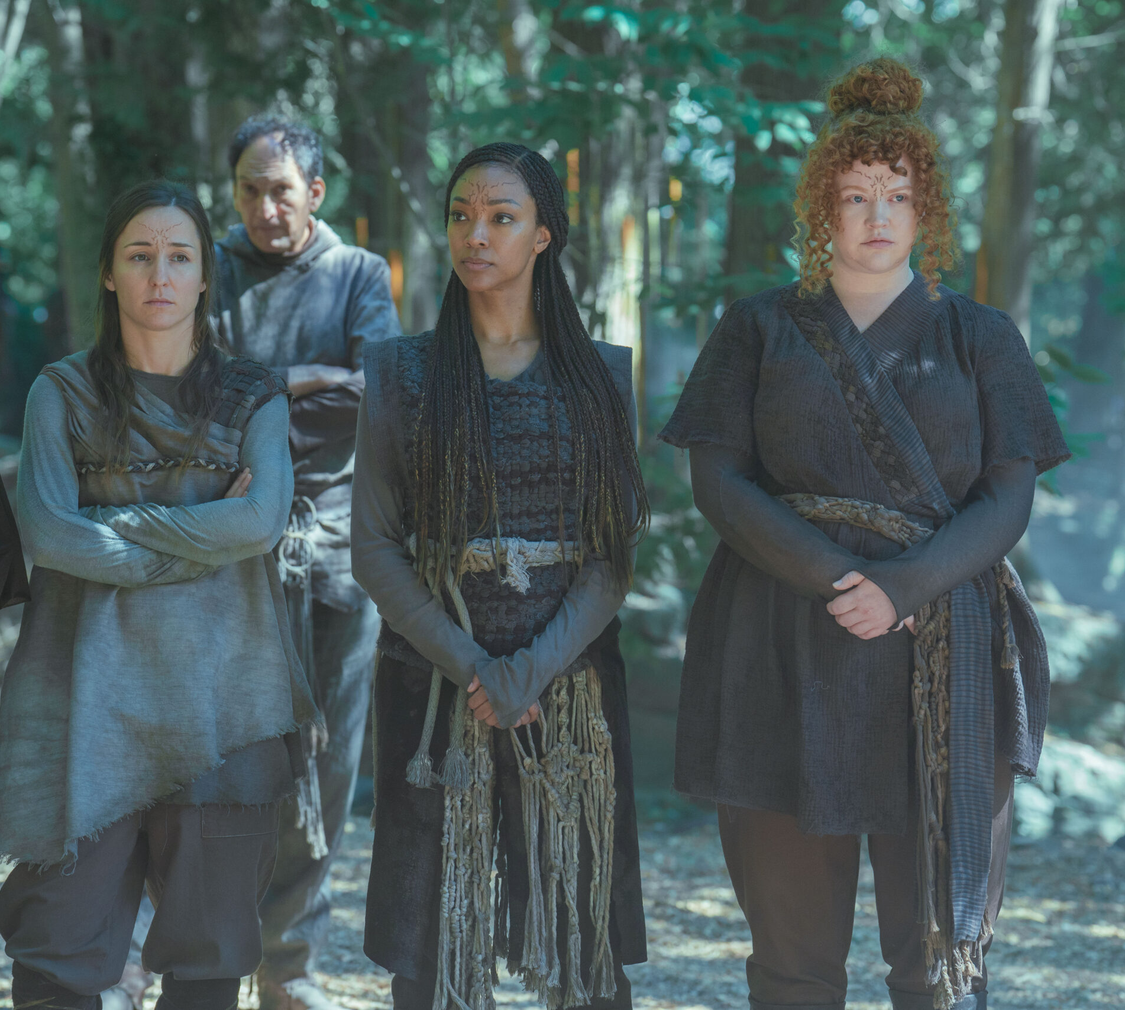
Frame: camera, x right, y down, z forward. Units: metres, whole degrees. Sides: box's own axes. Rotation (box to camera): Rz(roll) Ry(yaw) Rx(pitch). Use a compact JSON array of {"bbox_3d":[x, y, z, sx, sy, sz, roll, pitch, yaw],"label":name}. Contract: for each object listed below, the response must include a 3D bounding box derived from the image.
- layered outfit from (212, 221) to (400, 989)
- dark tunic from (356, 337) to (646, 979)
[{"bbox_3d":[-0.530,0.185,10.350,0.460,1.430,0.360,1,4,10],"label":"layered outfit"},{"bbox_3d":[-0.092,0.228,8.200,0.430,0.940,0.330,0,4,0],"label":"dark tunic"}]

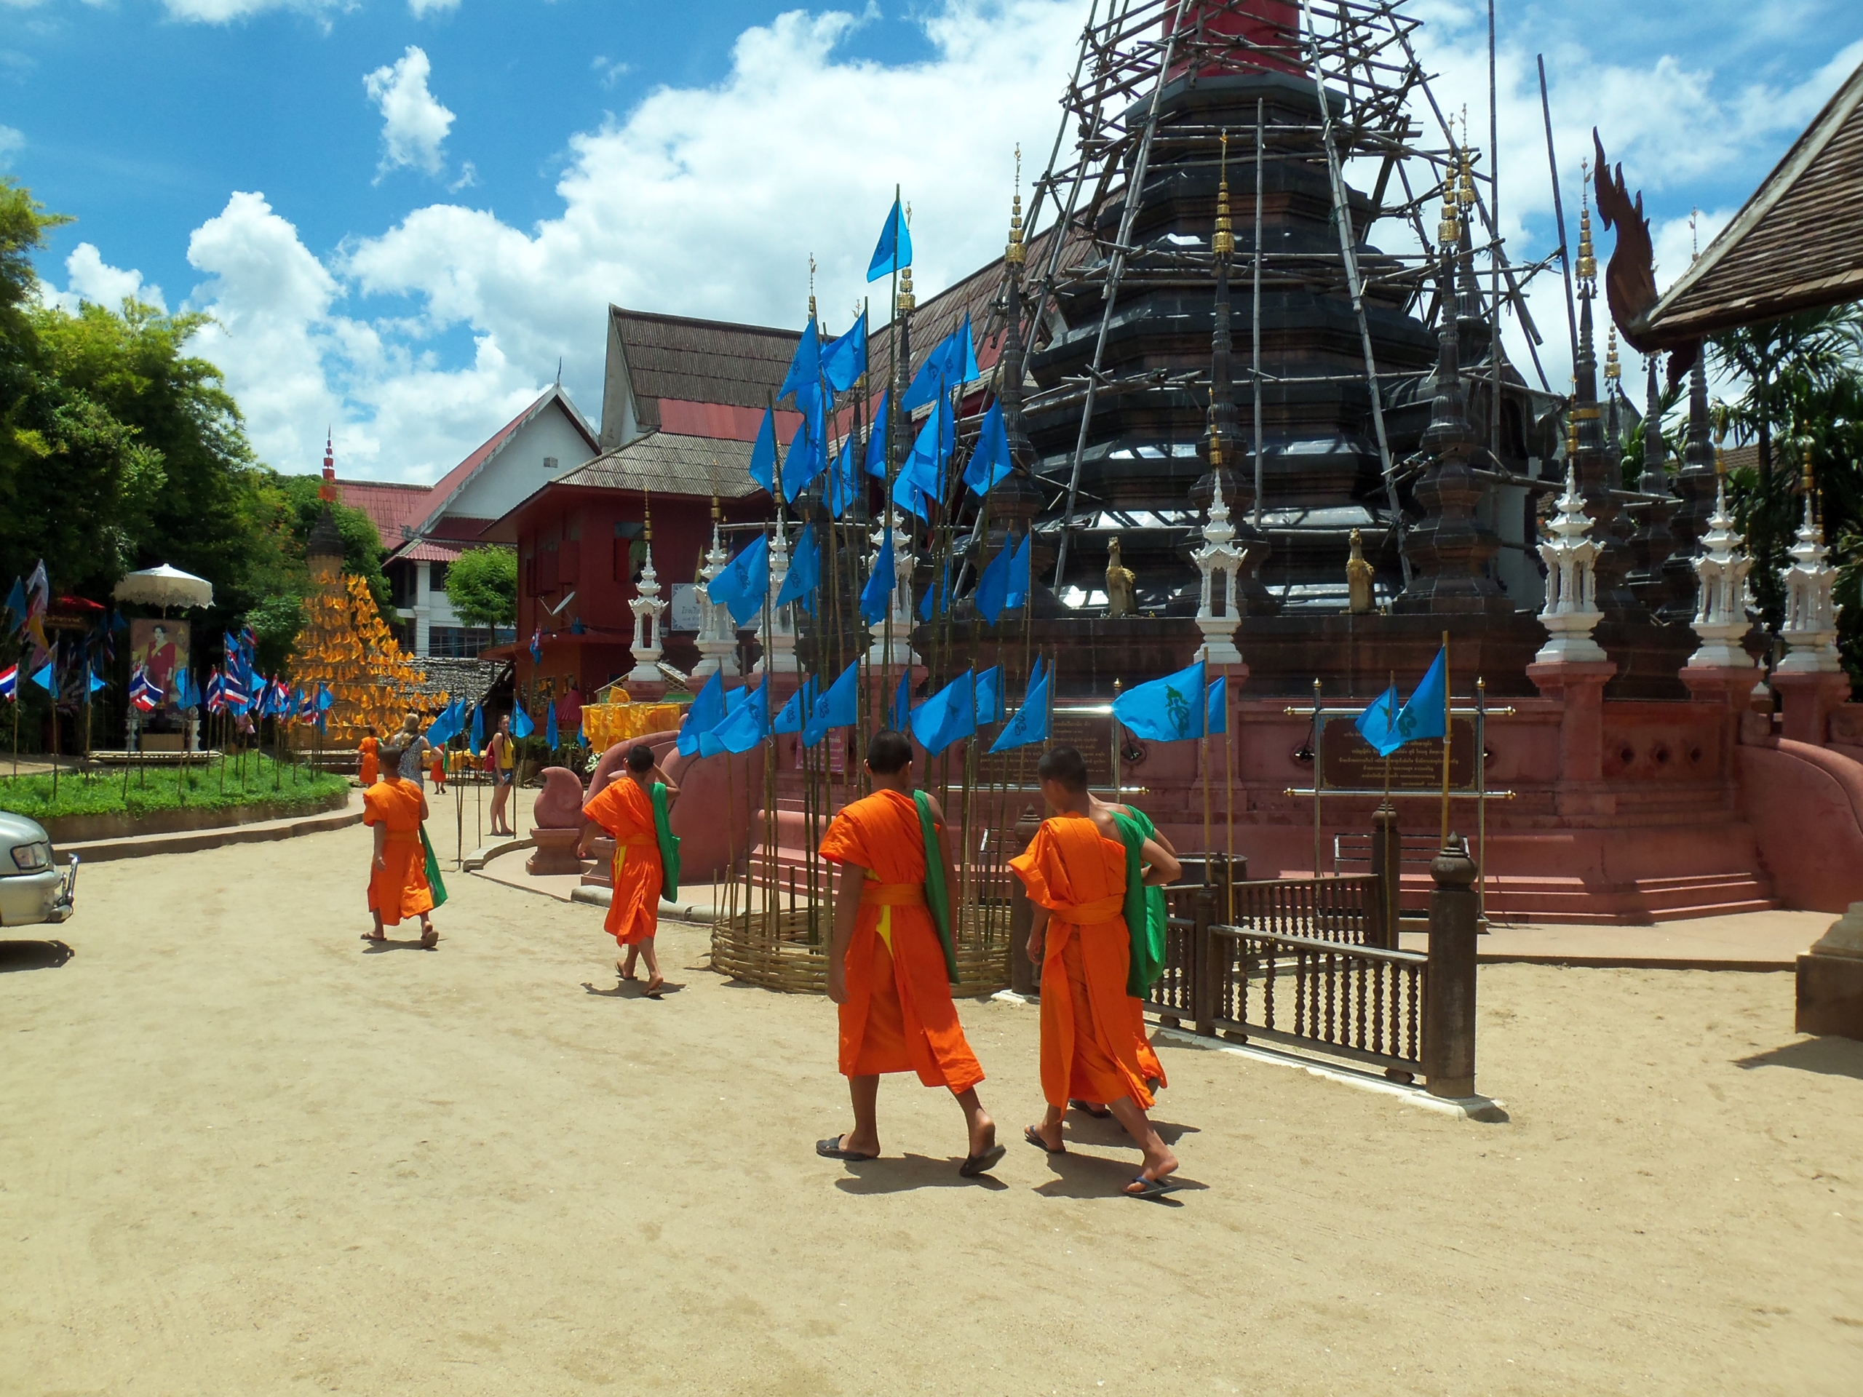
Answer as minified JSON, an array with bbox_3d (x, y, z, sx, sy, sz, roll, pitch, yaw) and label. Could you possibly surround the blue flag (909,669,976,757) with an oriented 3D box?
[{"bbox_3d":[0.067,0.089,9.538,0.427,0.532,0.139,0,-1,15],"label":"blue flag"}]

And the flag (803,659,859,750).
[{"bbox_3d":[-0.612,0.031,9.439,0.397,0.535,0.139,0,-1,20],"label":"flag"}]

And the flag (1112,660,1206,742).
[{"bbox_3d":[1.160,0.015,7.948,0.497,0.414,0.119,0,-1,15],"label":"flag"}]

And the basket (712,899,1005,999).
[{"bbox_3d":[-0.466,1.597,10.052,1.937,0.328,1.937,0,-1,0],"label":"basket"}]

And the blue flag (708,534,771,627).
[{"bbox_3d":[-1.203,-0.736,9.737,0.417,0.578,0.139,0,-1,20],"label":"blue flag"}]

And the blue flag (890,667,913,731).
[{"bbox_3d":[-0.204,0.015,10.650,0.220,0.448,0.120,0,-1,40],"label":"blue flag"}]

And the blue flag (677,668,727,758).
[{"bbox_3d":[-1.466,0.088,9.950,0.340,0.564,0.150,0,0,20],"label":"blue flag"}]

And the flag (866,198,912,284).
[{"bbox_3d":[-0.300,-3.207,10.900,0.320,0.580,0.200,0,-1,0],"label":"flag"}]

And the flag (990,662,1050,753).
[{"bbox_3d":[0.520,0.051,9.141,0.387,0.526,0.129,0,-1,20],"label":"flag"}]

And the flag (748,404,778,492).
[{"bbox_3d":[-1.096,-1.607,10.134,0.099,0.565,0.268,1,-2,-45],"label":"flag"}]

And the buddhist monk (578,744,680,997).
[{"bbox_3d":[-1.827,1.002,9.419,0.556,1.490,0.457,1,-1,-24],"label":"buddhist monk"}]

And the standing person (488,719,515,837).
[{"bbox_3d":[-6.207,1.128,22.600,0.360,1.710,0.400,0,-1,18],"label":"standing person"}]

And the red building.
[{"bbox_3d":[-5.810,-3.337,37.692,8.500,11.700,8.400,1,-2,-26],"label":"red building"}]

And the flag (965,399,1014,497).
[{"bbox_3d":[0.355,-1.548,9.650,0.330,0.591,0.200,0,0,10],"label":"flag"}]

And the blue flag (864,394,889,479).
[{"bbox_3d":[-0.359,-1.701,10.134,0.099,0.546,0.238,1,-2,-40],"label":"blue flag"}]

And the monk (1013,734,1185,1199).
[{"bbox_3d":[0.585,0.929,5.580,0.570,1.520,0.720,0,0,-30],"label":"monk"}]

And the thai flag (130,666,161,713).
[{"bbox_3d":[-11.593,-0.129,23.000,0.460,0.690,0.250,1,-1,-20],"label":"thai flag"}]

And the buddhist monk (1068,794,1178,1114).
[{"bbox_3d":[0.674,0.946,6.200,0.550,1.494,0.620,0,0,-30],"label":"buddhist monk"}]

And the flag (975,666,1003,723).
[{"bbox_3d":[0.373,-0.005,11.600,0.280,0.410,0.160,0,-1,0],"label":"flag"}]

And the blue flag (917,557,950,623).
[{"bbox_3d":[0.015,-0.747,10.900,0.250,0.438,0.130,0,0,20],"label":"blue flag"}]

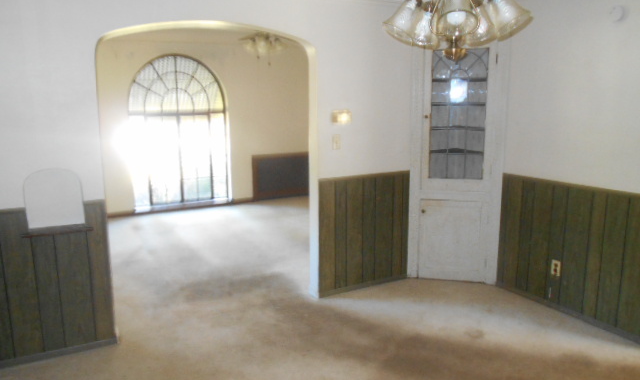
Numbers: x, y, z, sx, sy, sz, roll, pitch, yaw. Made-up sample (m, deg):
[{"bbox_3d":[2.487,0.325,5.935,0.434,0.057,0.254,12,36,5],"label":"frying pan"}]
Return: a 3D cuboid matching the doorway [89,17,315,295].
[{"bbox_3d":[-0.691,-0.086,3.280,1.456,2.002,0.142,-6,12,-27],"label":"doorway"}]

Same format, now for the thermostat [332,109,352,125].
[{"bbox_3d":[0.165,-0.542,3.595,0.147,0.103,0.045,-6,12,-27],"label":"thermostat"}]

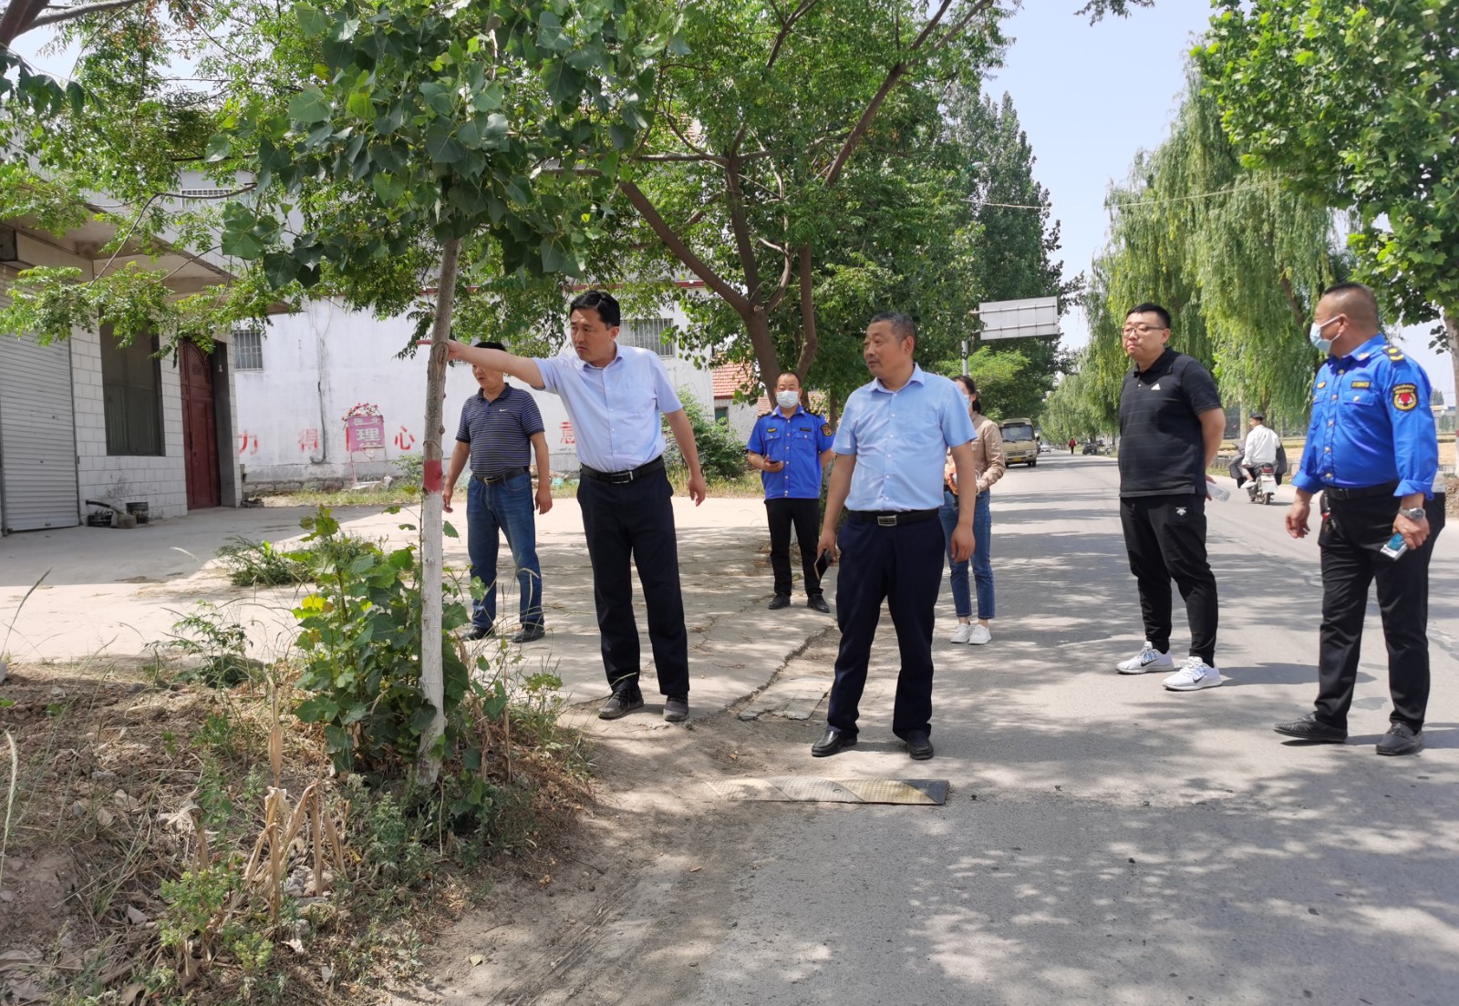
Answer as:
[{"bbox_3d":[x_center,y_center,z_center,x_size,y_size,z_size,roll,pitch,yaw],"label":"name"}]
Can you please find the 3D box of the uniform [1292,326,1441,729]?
[{"bbox_3d":[2.439,0.120,4.360,0.420,1.460,0.540,-3,3,-22],"label":"uniform"}]

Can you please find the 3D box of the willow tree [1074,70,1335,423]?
[{"bbox_3d":[14.047,-7.475,34.000,7.500,11.300,7.500,-2,3,0],"label":"willow tree"}]

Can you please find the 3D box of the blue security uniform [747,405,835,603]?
[{"bbox_3d":[0.440,0.004,8.130,0.600,1.400,0.330,-1,3,10],"label":"blue security uniform"}]

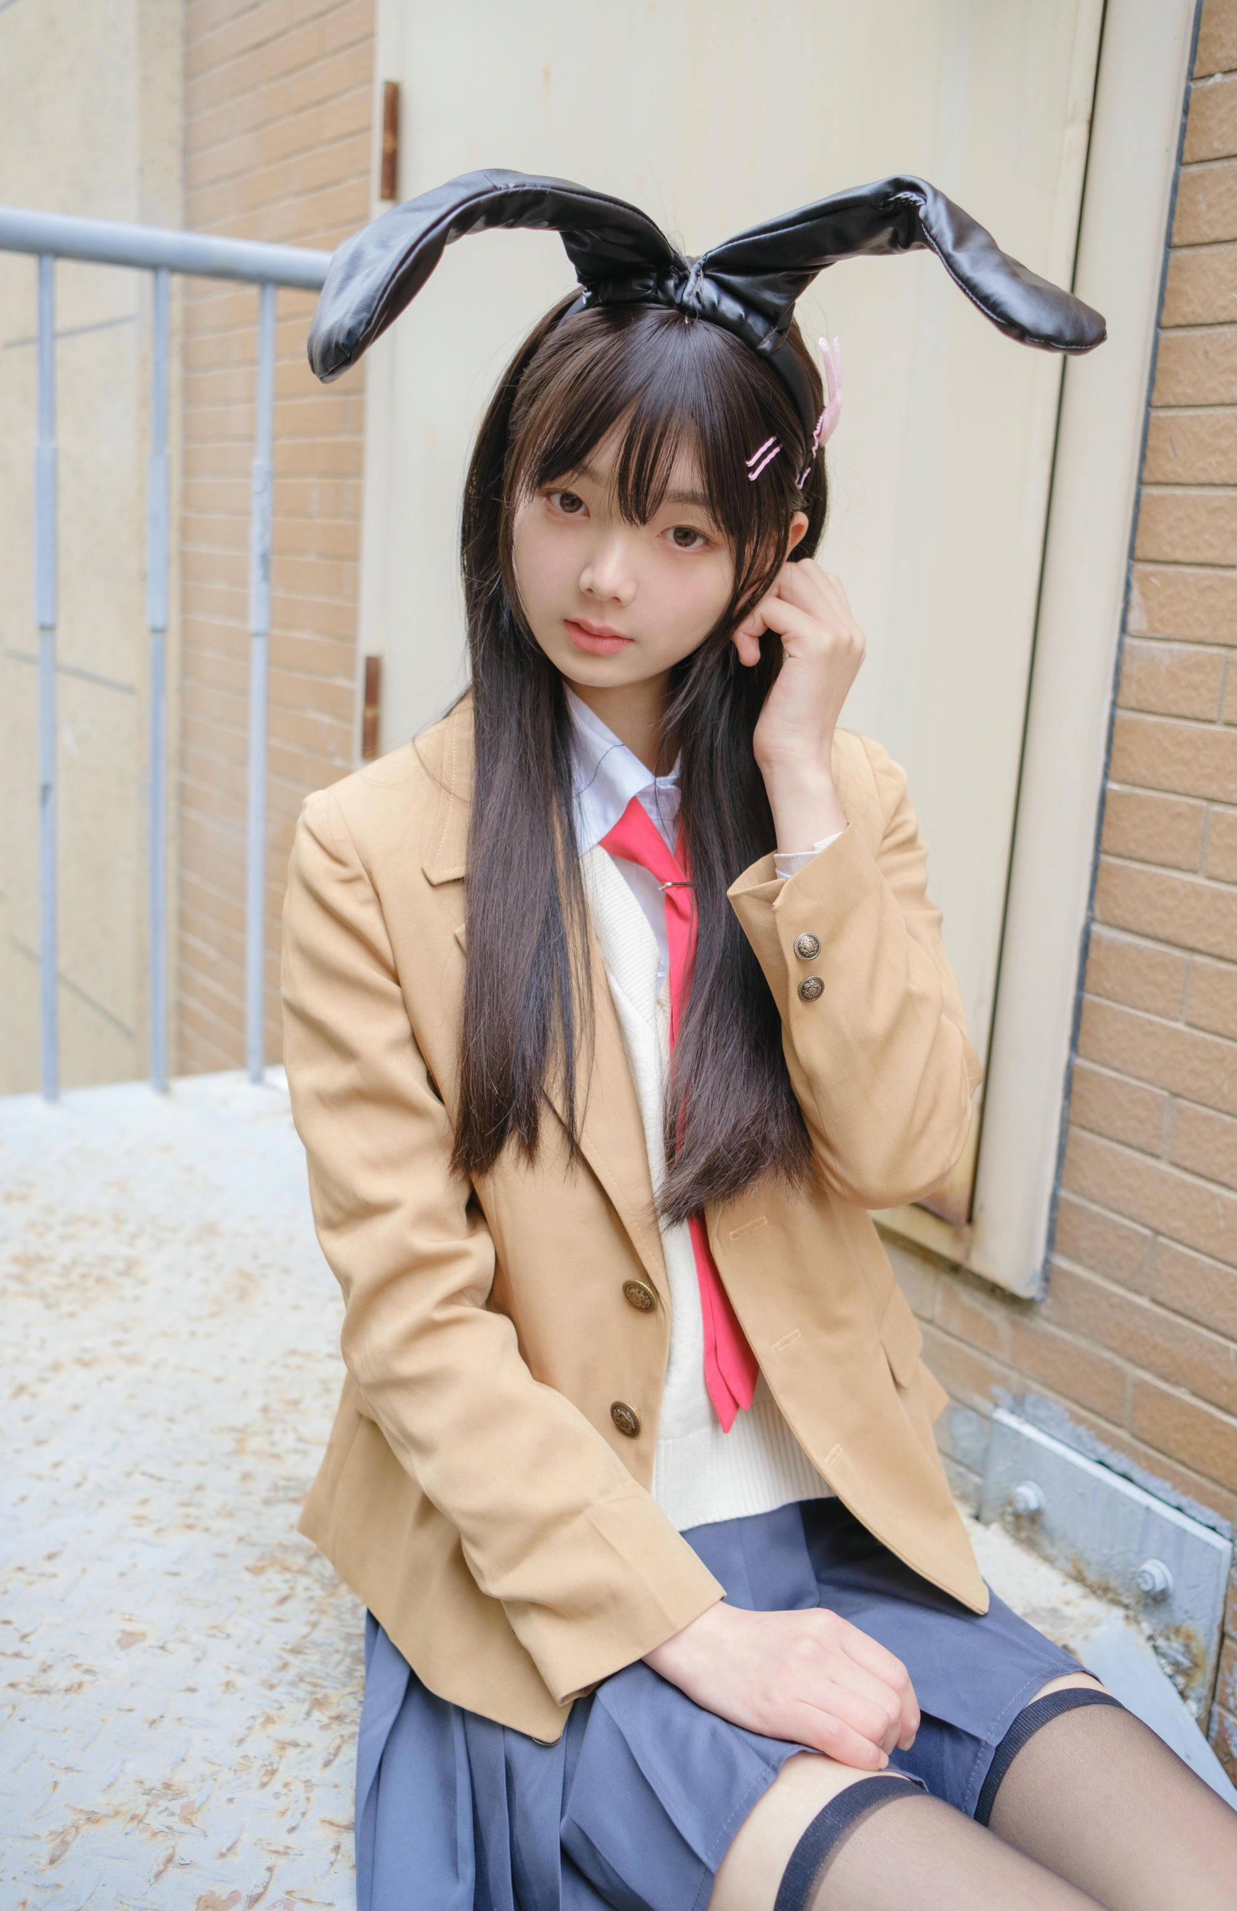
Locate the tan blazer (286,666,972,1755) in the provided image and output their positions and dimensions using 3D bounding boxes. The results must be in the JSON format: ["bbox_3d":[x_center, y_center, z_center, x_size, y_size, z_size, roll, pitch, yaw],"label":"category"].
[{"bbox_3d":[-0.005,0.128,1.061,0.420,0.530,0.340,-3,15,-26],"label":"tan blazer"}]

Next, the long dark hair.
[{"bbox_3d":[0.011,-0.102,0.997,0.205,0.475,0.225,7,13,15],"label":"long dark hair"}]

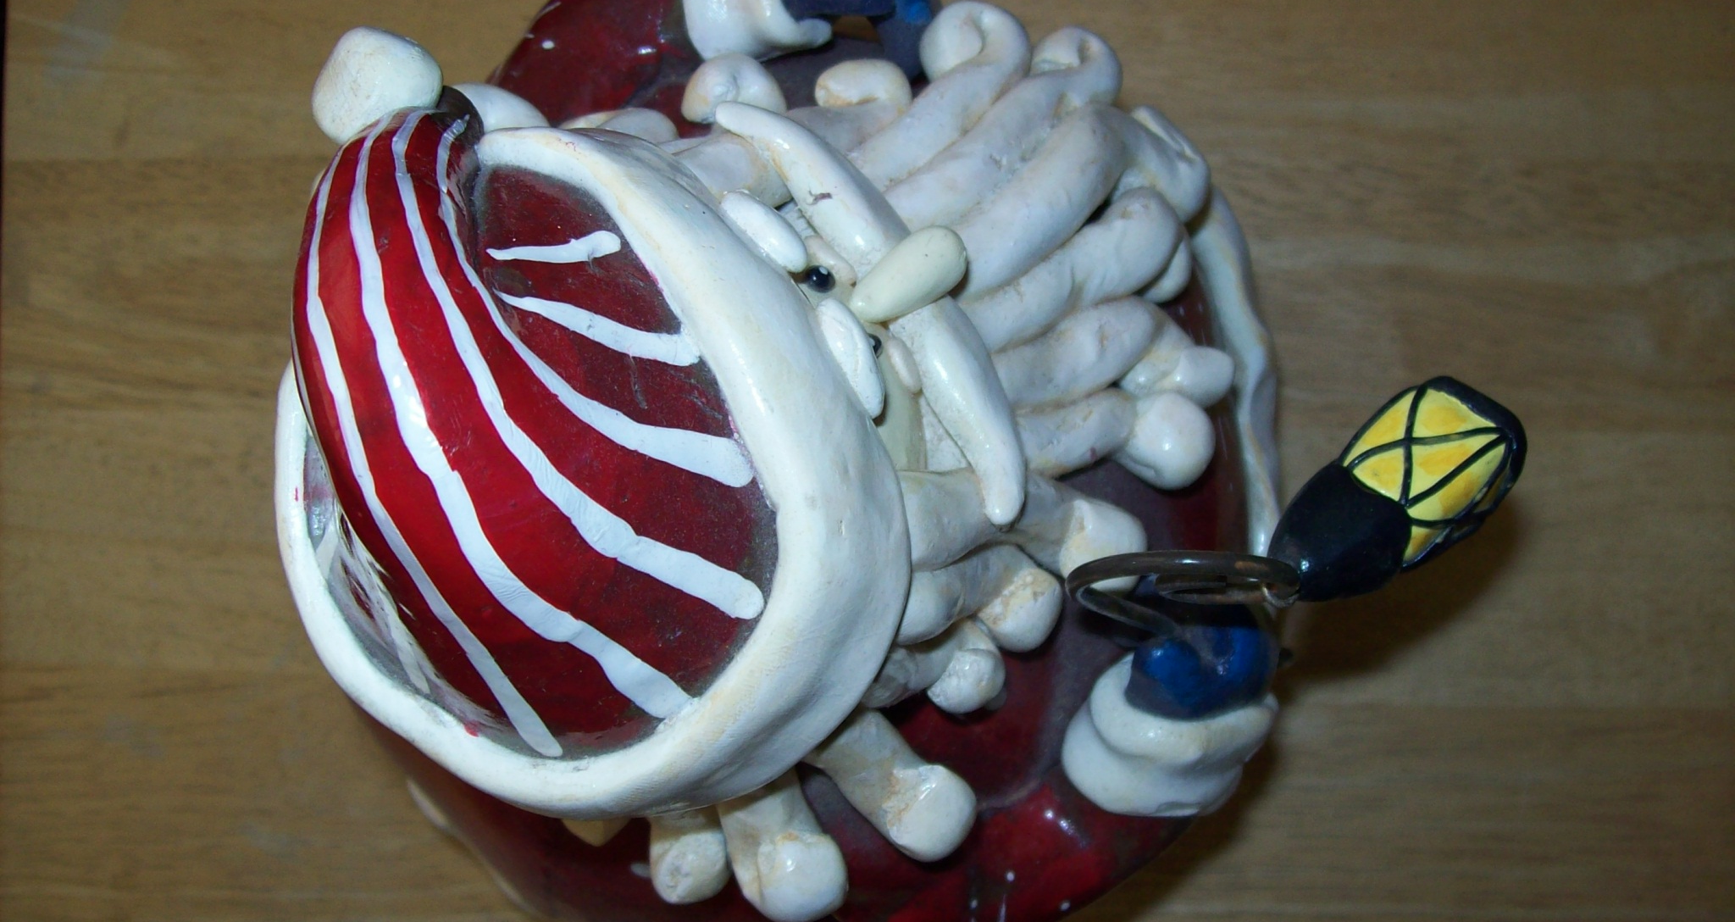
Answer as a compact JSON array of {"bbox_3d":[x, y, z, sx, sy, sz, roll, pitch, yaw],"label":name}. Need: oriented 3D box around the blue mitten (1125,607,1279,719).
[{"bbox_3d":[0.072,0.044,0.390,0.031,0.027,0.026,6,90,6],"label":"blue mitten"}]

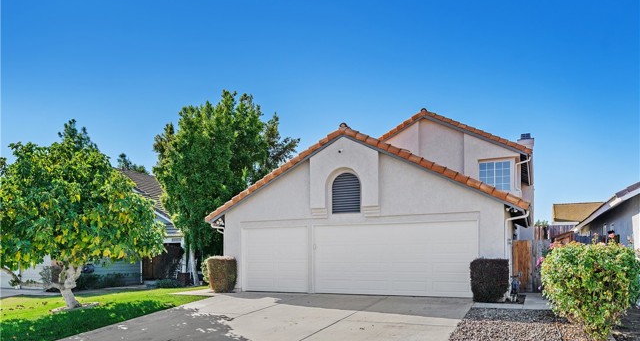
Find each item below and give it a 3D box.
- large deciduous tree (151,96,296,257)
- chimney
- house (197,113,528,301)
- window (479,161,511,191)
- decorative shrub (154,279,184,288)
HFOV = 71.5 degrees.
[{"bbox_3d":[-3.976,0.765,18.900,5.500,7.800,4.800,0,-6,0],"label":"large deciduous tree"},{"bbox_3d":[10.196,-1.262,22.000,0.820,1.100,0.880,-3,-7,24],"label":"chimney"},{"bbox_3d":[3.400,1.000,20.000,10.400,6.900,13.600,-3,-7,24],"label":"house"},{"bbox_3d":[6.752,0.232,17.200,1.220,1.200,0.100,-3,-7,24],"label":"window"},{"bbox_3d":[-5.857,4.398,17.300,1.080,0.360,0.800,0,-6,0],"label":"decorative shrub"}]

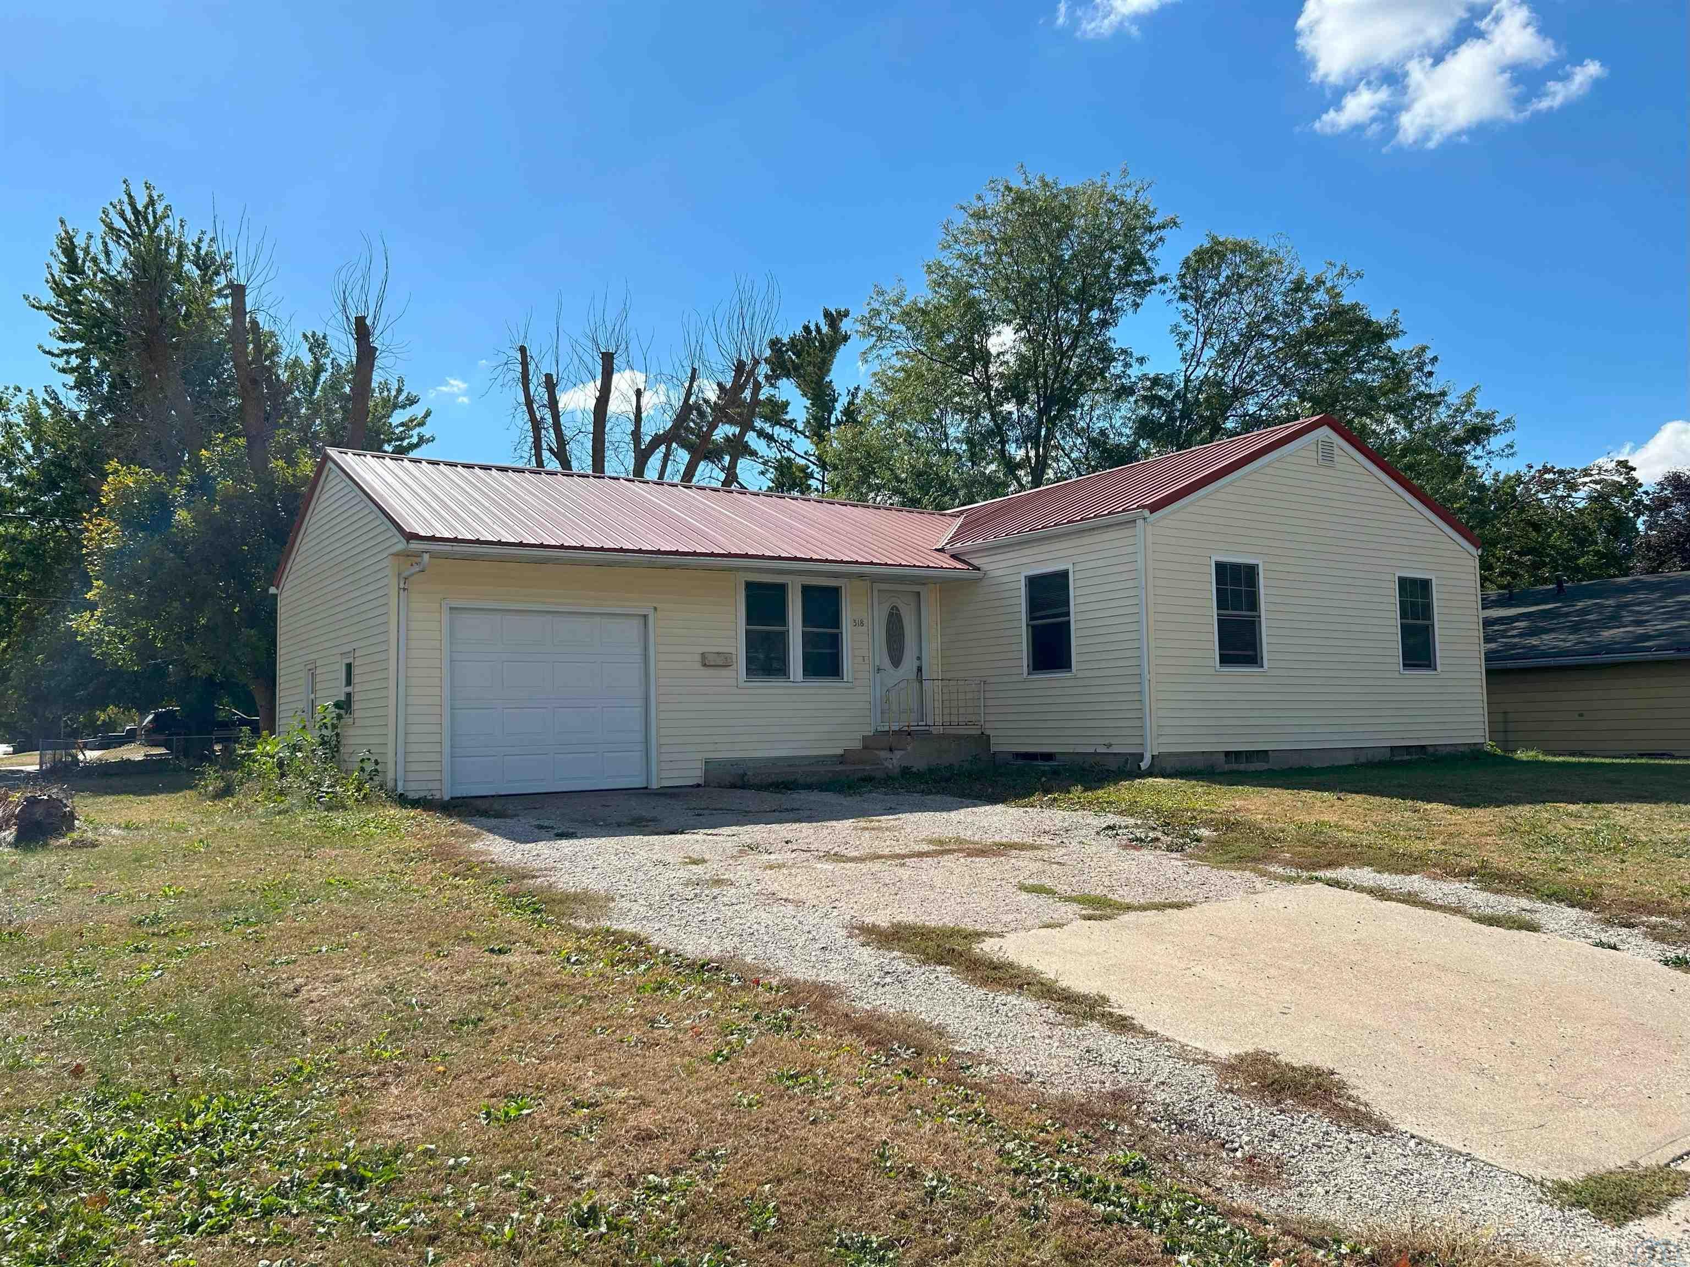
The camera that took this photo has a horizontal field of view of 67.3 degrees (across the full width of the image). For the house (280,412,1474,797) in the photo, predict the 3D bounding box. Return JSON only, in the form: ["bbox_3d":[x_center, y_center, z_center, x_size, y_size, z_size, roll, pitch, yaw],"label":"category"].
[{"bbox_3d":[0.471,-0.302,18.568,14.698,4.728,10.283,2,-5,-35],"label":"house"}]

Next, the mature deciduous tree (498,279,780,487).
[{"bbox_3d":[-4.560,-2.568,28.240,6.293,10.866,6.104,-1,-4,0],"label":"mature deciduous tree"}]

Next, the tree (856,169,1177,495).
[{"bbox_3d":[4.267,-4.434,31.359,7.915,14.654,7.677,-1,-4,0],"label":"tree"}]

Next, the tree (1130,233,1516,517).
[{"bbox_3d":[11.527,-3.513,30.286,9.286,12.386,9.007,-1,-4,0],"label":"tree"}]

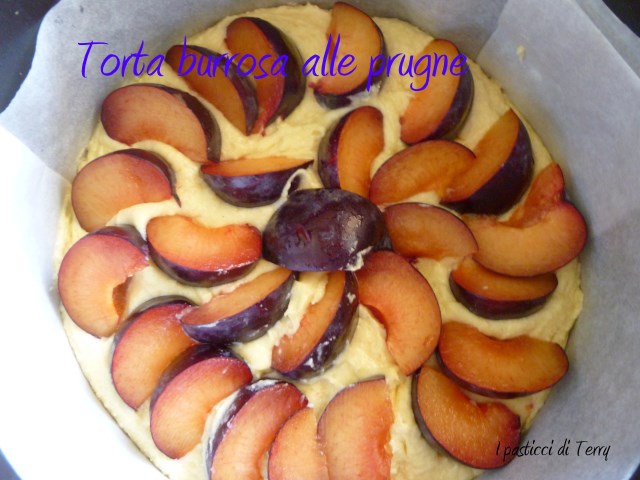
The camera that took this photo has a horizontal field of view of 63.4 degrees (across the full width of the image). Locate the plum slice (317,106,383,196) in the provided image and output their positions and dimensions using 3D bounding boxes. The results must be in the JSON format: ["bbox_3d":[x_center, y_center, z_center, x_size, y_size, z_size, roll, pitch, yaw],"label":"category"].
[{"bbox_3d":[0.015,-0.043,0.259,0.028,0.024,0.048,19,76,2],"label":"plum slice"}]

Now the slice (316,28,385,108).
[{"bbox_3d":[0.016,-0.092,0.273,0.032,0.023,0.053,15,77,2],"label":"slice"}]

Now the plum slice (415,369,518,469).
[{"bbox_3d":[0.065,0.084,0.235,0.055,0.024,0.032,28,78,4],"label":"plum slice"}]

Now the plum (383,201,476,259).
[{"bbox_3d":[0.053,-0.004,0.250,0.045,0.020,0.026,18,76,2],"label":"plum"}]

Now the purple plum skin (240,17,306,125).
[{"bbox_3d":[-0.027,-0.093,0.272,0.033,0.024,0.063,-17,78,-5],"label":"purple plum skin"}]

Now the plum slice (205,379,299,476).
[{"bbox_3d":[-0.032,0.088,0.238,0.031,0.022,0.058,32,83,2],"label":"plum slice"}]

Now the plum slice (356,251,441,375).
[{"bbox_3d":[0.040,0.032,0.240,0.027,0.020,0.055,-21,78,-8],"label":"plum slice"}]

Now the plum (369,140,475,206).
[{"bbox_3d":[0.049,-0.033,0.255,0.055,0.020,0.027,-11,83,-3],"label":"plum"}]

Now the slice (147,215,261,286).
[{"bbox_3d":[-0.055,0.007,0.248,0.054,0.023,0.031,7,82,-1],"label":"slice"}]

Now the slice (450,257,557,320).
[{"bbox_3d":[0.088,0.022,0.248,0.050,0.024,0.026,2,76,-2],"label":"slice"}]

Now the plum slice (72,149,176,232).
[{"bbox_3d":[-0.094,-0.024,0.248,0.047,0.020,0.036,-22,78,-8],"label":"plum slice"}]

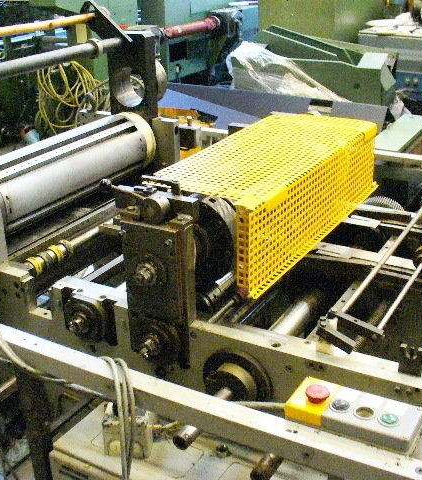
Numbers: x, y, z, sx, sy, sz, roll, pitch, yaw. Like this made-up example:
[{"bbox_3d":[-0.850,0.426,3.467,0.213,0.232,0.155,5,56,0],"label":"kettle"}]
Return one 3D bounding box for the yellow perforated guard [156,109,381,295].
[{"bbox_3d":[0.153,-0.132,1.665,0.286,0.191,0.766,11,26,28],"label":"yellow perforated guard"}]

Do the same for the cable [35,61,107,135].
[{"bbox_3d":[-0.612,-0.621,3.000,0.300,0.310,0.120,11,26,28],"label":"cable"}]

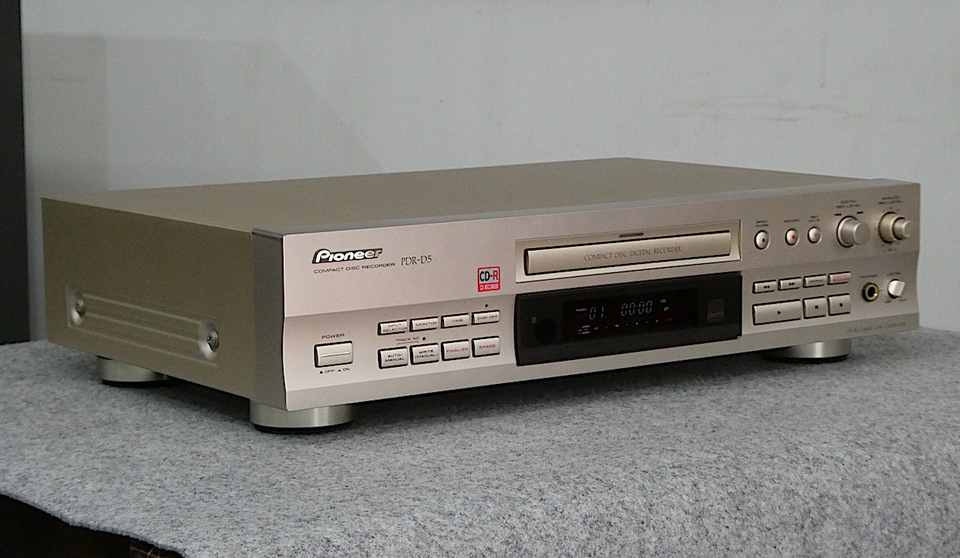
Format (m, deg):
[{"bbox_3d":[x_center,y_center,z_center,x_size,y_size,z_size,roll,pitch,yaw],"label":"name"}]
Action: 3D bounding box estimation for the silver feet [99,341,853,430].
[{"bbox_3d":[0.001,0.041,1.249,0.386,0.021,0.221,-6,9,-35],"label":"silver feet"}]

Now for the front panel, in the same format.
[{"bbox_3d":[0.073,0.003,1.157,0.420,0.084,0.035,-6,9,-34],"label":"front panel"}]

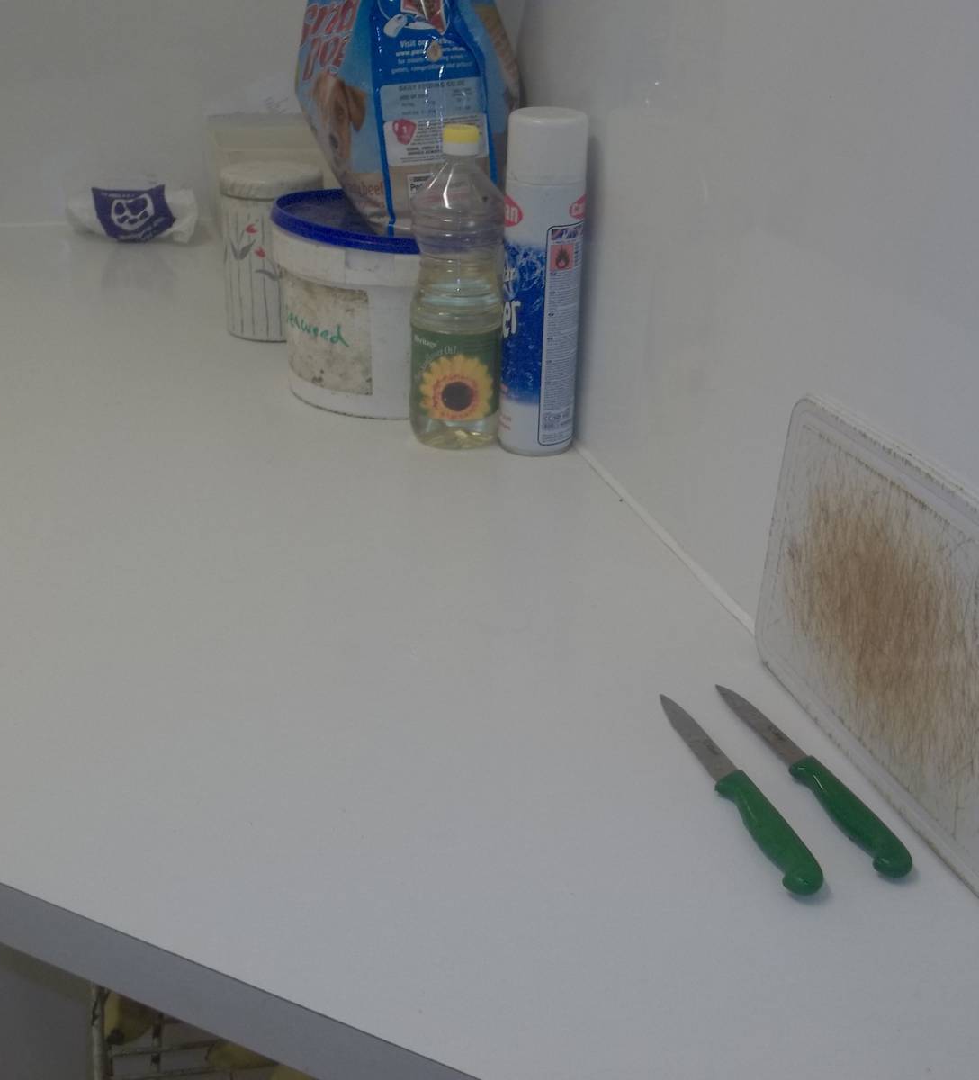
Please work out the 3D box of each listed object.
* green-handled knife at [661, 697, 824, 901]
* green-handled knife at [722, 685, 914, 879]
[{"bbox_3d":[0.128,0.128,0.728,0.025,0.017,0.193,-6,26,-15],"label":"green-handled knife"},{"bbox_3d":[0.168,0.123,0.741,0.025,0.017,0.193,-7,26,-18],"label":"green-handled knife"}]

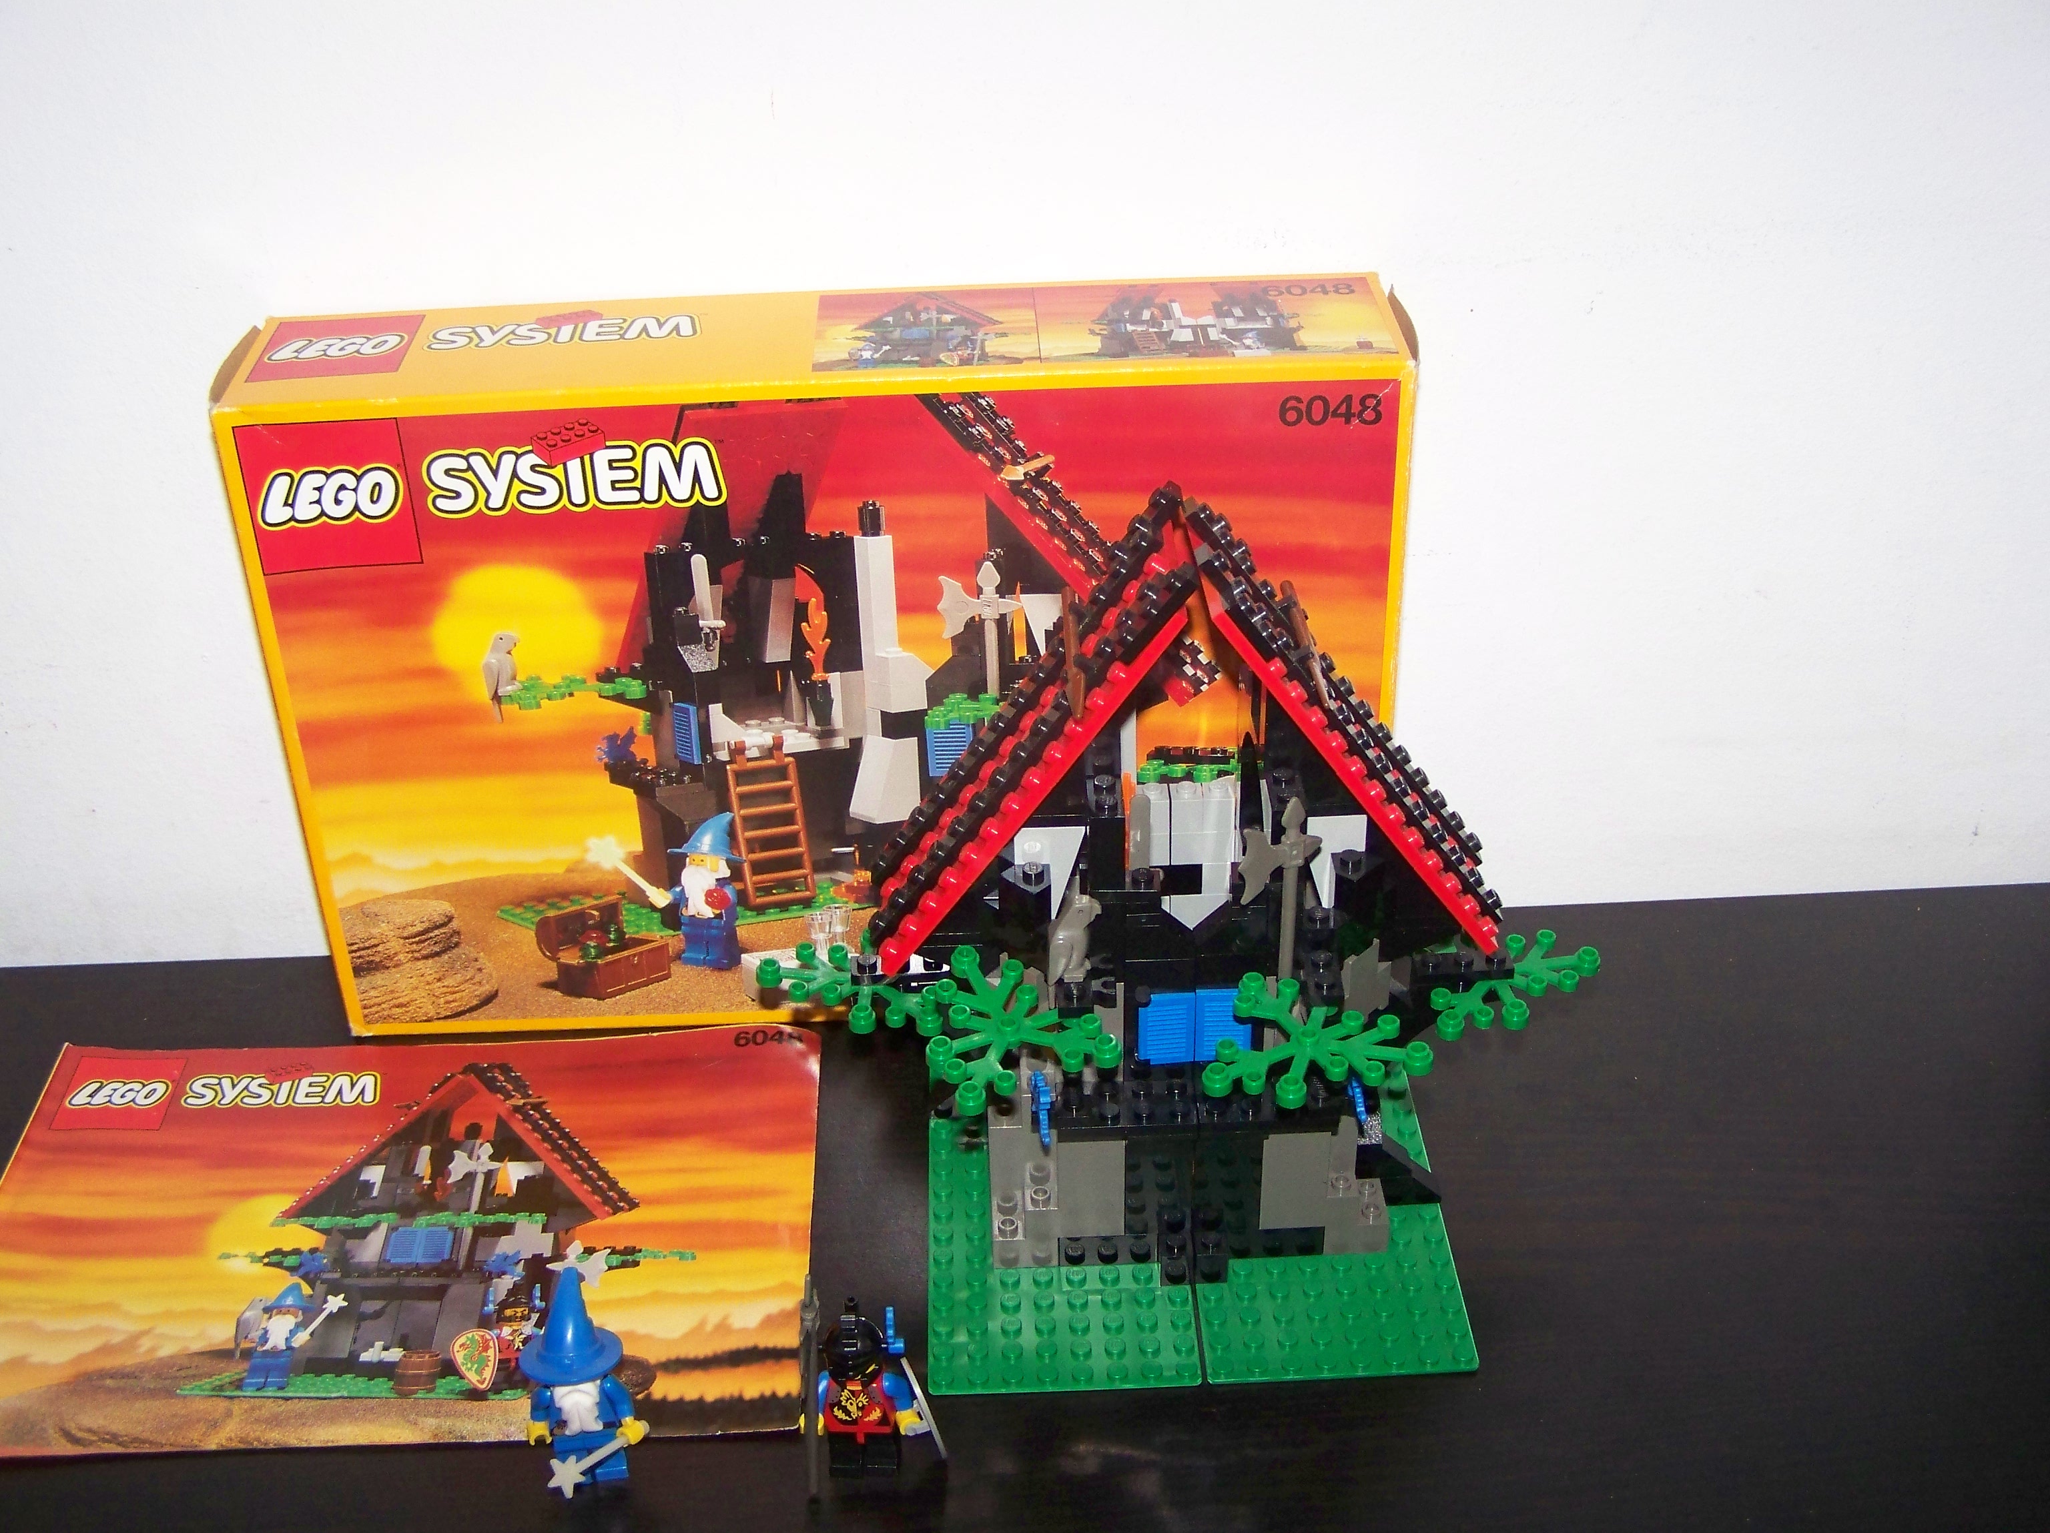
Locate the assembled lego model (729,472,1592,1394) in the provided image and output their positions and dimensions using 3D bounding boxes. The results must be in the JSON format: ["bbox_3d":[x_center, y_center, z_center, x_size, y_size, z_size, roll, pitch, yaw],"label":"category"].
[{"bbox_3d":[0.036,0.034,0.522,0.204,0.179,0.128,-2,31,-1],"label":"assembled lego model"}]

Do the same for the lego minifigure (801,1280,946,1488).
[{"bbox_3d":[-0.034,0.132,0.481,0.031,0.056,0.021,0,31,3],"label":"lego minifigure"}]

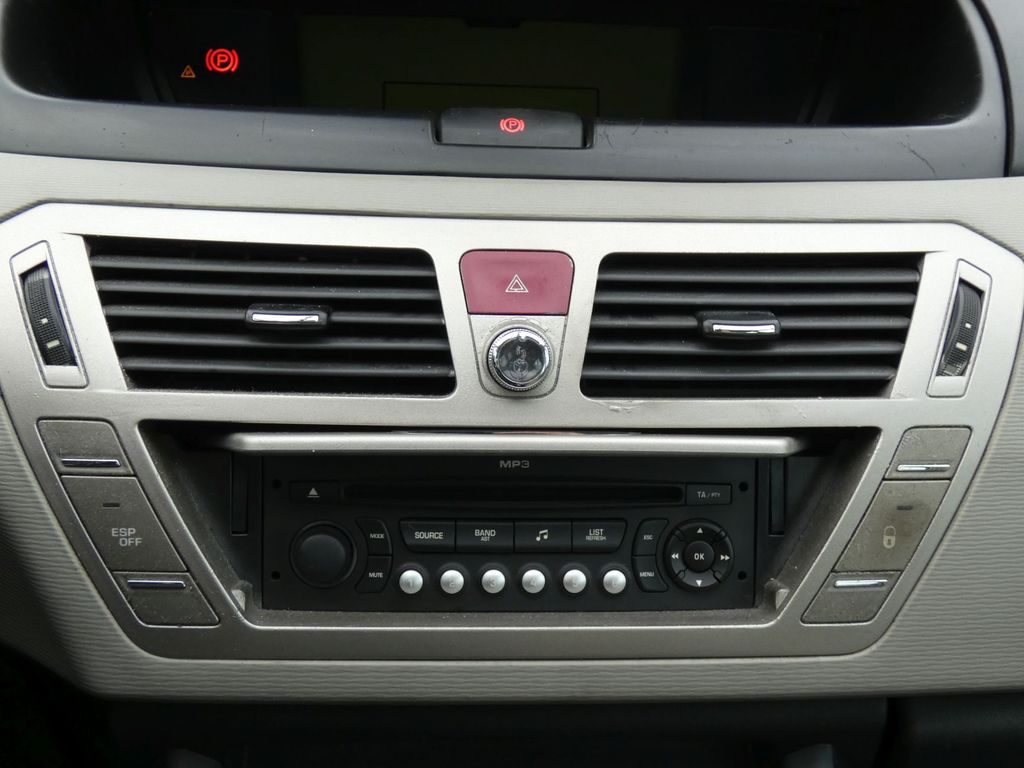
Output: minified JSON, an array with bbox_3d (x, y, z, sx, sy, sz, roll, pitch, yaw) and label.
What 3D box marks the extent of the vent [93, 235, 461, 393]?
[{"bbox_3d":[-0.085,-0.023,0.383,0.128,0.053,0.025,1,-2,-4],"label":"vent"}]

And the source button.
[{"bbox_3d":[-0.032,0.057,0.399,0.020,0.011,0.006,1,1,-4],"label":"source button"}]

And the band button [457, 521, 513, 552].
[{"bbox_3d":[-0.010,0.057,0.400,0.021,0.011,0.006,1,1,-4],"label":"band button"}]

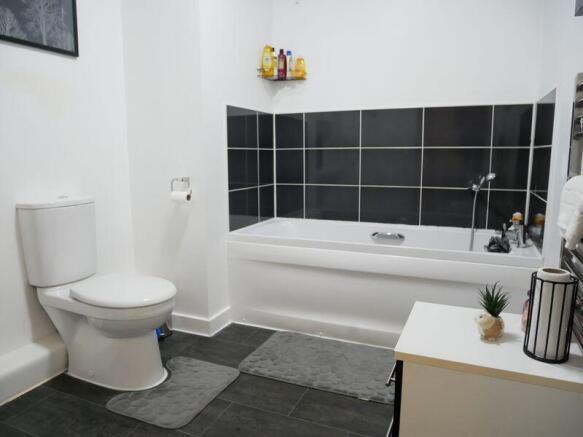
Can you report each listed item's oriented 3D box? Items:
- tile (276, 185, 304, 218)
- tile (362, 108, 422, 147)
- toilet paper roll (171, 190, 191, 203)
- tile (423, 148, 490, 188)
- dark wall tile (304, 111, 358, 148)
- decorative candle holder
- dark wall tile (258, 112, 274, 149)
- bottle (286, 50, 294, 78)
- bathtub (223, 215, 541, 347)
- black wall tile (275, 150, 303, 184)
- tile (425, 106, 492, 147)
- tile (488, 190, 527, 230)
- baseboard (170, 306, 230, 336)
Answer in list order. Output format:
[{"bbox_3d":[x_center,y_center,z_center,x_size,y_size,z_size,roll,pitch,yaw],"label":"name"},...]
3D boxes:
[{"bbox_3d":[-0.012,-0.124,3.203,0.233,0.242,0.010,3,9,22],"label":"tile"},{"bbox_3d":[0.654,-0.581,2.853,0.399,0.244,0.010,3,9,22],"label":"tile"},{"bbox_3d":[-0.598,-0.116,2.359,0.103,0.062,0.062,3,9,22],"label":"toilet paper roll"},{"bbox_3d":[1.018,-0.310,2.717,0.394,0.247,0.011,3,9,22],"label":"tile"},{"bbox_3d":[0.282,-0.603,3.010,0.400,0.249,0.010,3,9,22],"label":"dark wall tile"},{"bbox_3d":[0.554,0.203,0.935,0.086,0.184,0.086,3,9,22],"label":"decorative candle holder"},{"bbox_3d":[-0.172,-0.601,3.006,0.011,0.246,0.258,3,9,22],"label":"dark wall tile"},{"bbox_3d":[-0.006,-1.039,2.956,0.050,0.186,0.038,-1,9,-8],"label":"bottle"},{"bbox_3d":[0.514,0.356,2.636,1.635,0.560,0.700,3,9,22],"label":"bathtub"},{"bbox_3d":[-0.010,-0.371,3.157,0.227,0.249,0.010,3,9,22],"label":"black wall tile"},{"bbox_3d":[1.027,-0.562,2.708,0.400,0.249,0.010,3,9,22],"label":"tile"},{"bbox_3d":[1.302,-0.049,2.641,0.209,0.242,0.011,3,9,22],"label":"tile"},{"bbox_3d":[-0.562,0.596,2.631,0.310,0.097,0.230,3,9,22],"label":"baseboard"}]

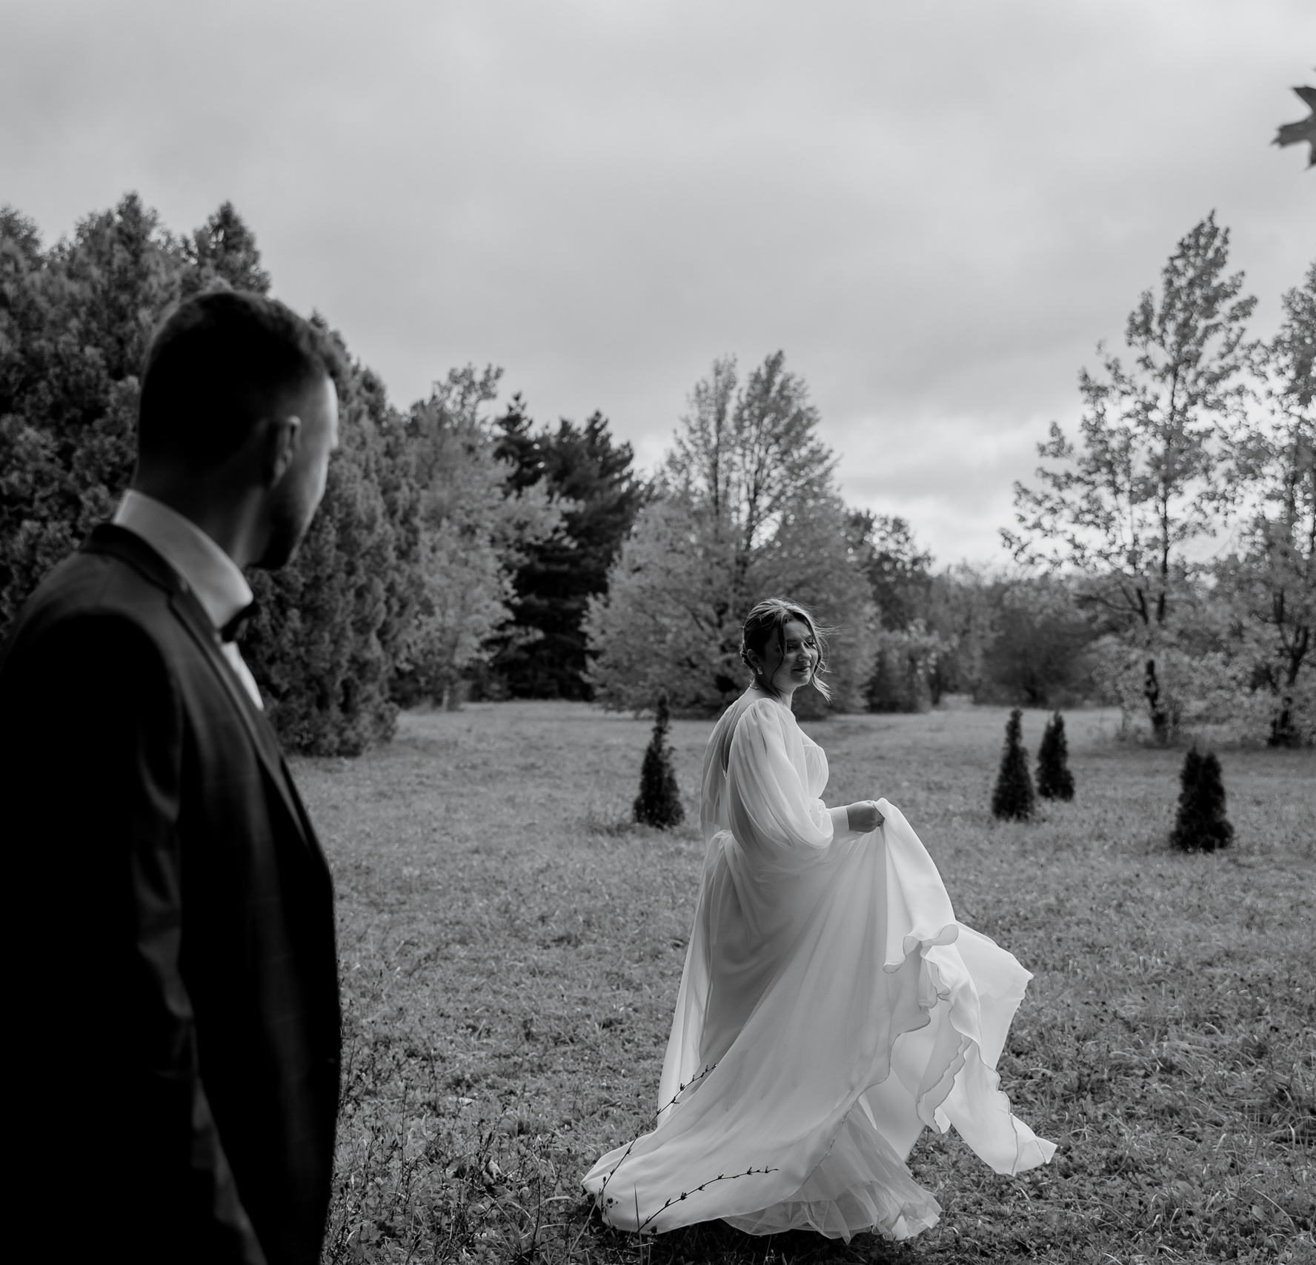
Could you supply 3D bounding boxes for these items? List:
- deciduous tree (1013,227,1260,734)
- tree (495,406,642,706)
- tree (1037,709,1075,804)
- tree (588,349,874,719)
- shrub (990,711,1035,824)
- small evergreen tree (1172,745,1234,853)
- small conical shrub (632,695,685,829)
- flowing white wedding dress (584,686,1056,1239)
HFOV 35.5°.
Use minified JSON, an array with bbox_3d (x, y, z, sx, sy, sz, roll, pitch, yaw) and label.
[{"bbox_3d":[10.023,-3.276,43.500,5.459,11.160,5.459,0,-1,0],"label":"deciduous tree"},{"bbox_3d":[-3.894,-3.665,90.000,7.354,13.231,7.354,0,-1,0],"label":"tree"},{"bbox_3d":[4.669,1.448,24.200,0.454,1.064,0.454,0,-1,0],"label":"tree"},{"bbox_3d":[2.285,-2.998,64.000,9.139,11.392,9.139,0,-1,0],"label":"tree"},{"bbox_3d":[3.610,1.348,20.900,0.452,1.145,0.452,0,-1,0],"label":"shrub"},{"bbox_3d":[4.599,1.411,17.400,0.552,0.903,0.552,0,-1,0],"label":"small evergreen tree"},{"bbox_3d":[0.007,1.260,20.100,0.522,1.318,0.522,0,-1,0],"label":"small conical shrub"},{"bbox_3d":[0.454,0.885,5.750,1.300,1.480,0.950,0,-1,-18],"label":"flowing white wedding dress"}]

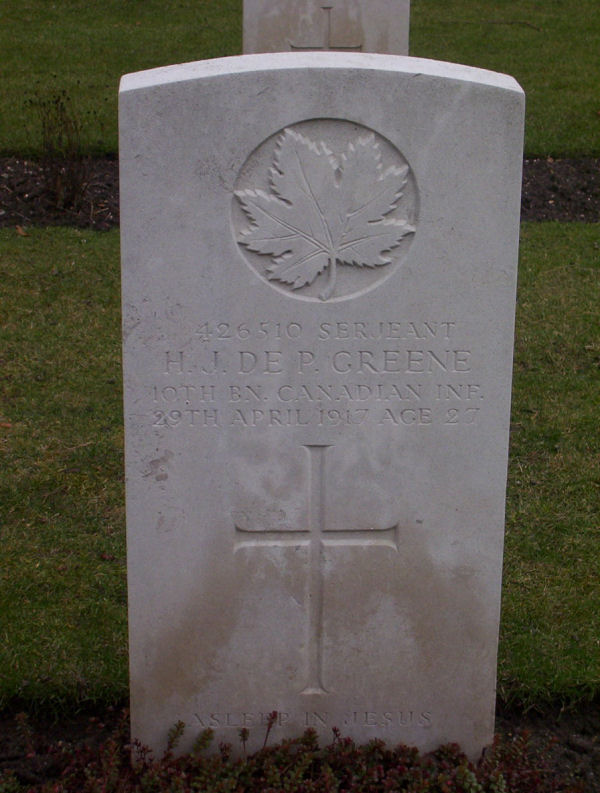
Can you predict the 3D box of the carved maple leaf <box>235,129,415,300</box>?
[{"bbox_3d":[0.024,-0.173,2.193,0.174,0.171,0.013,0,22,-1],"label":"carved maple leaf"}]

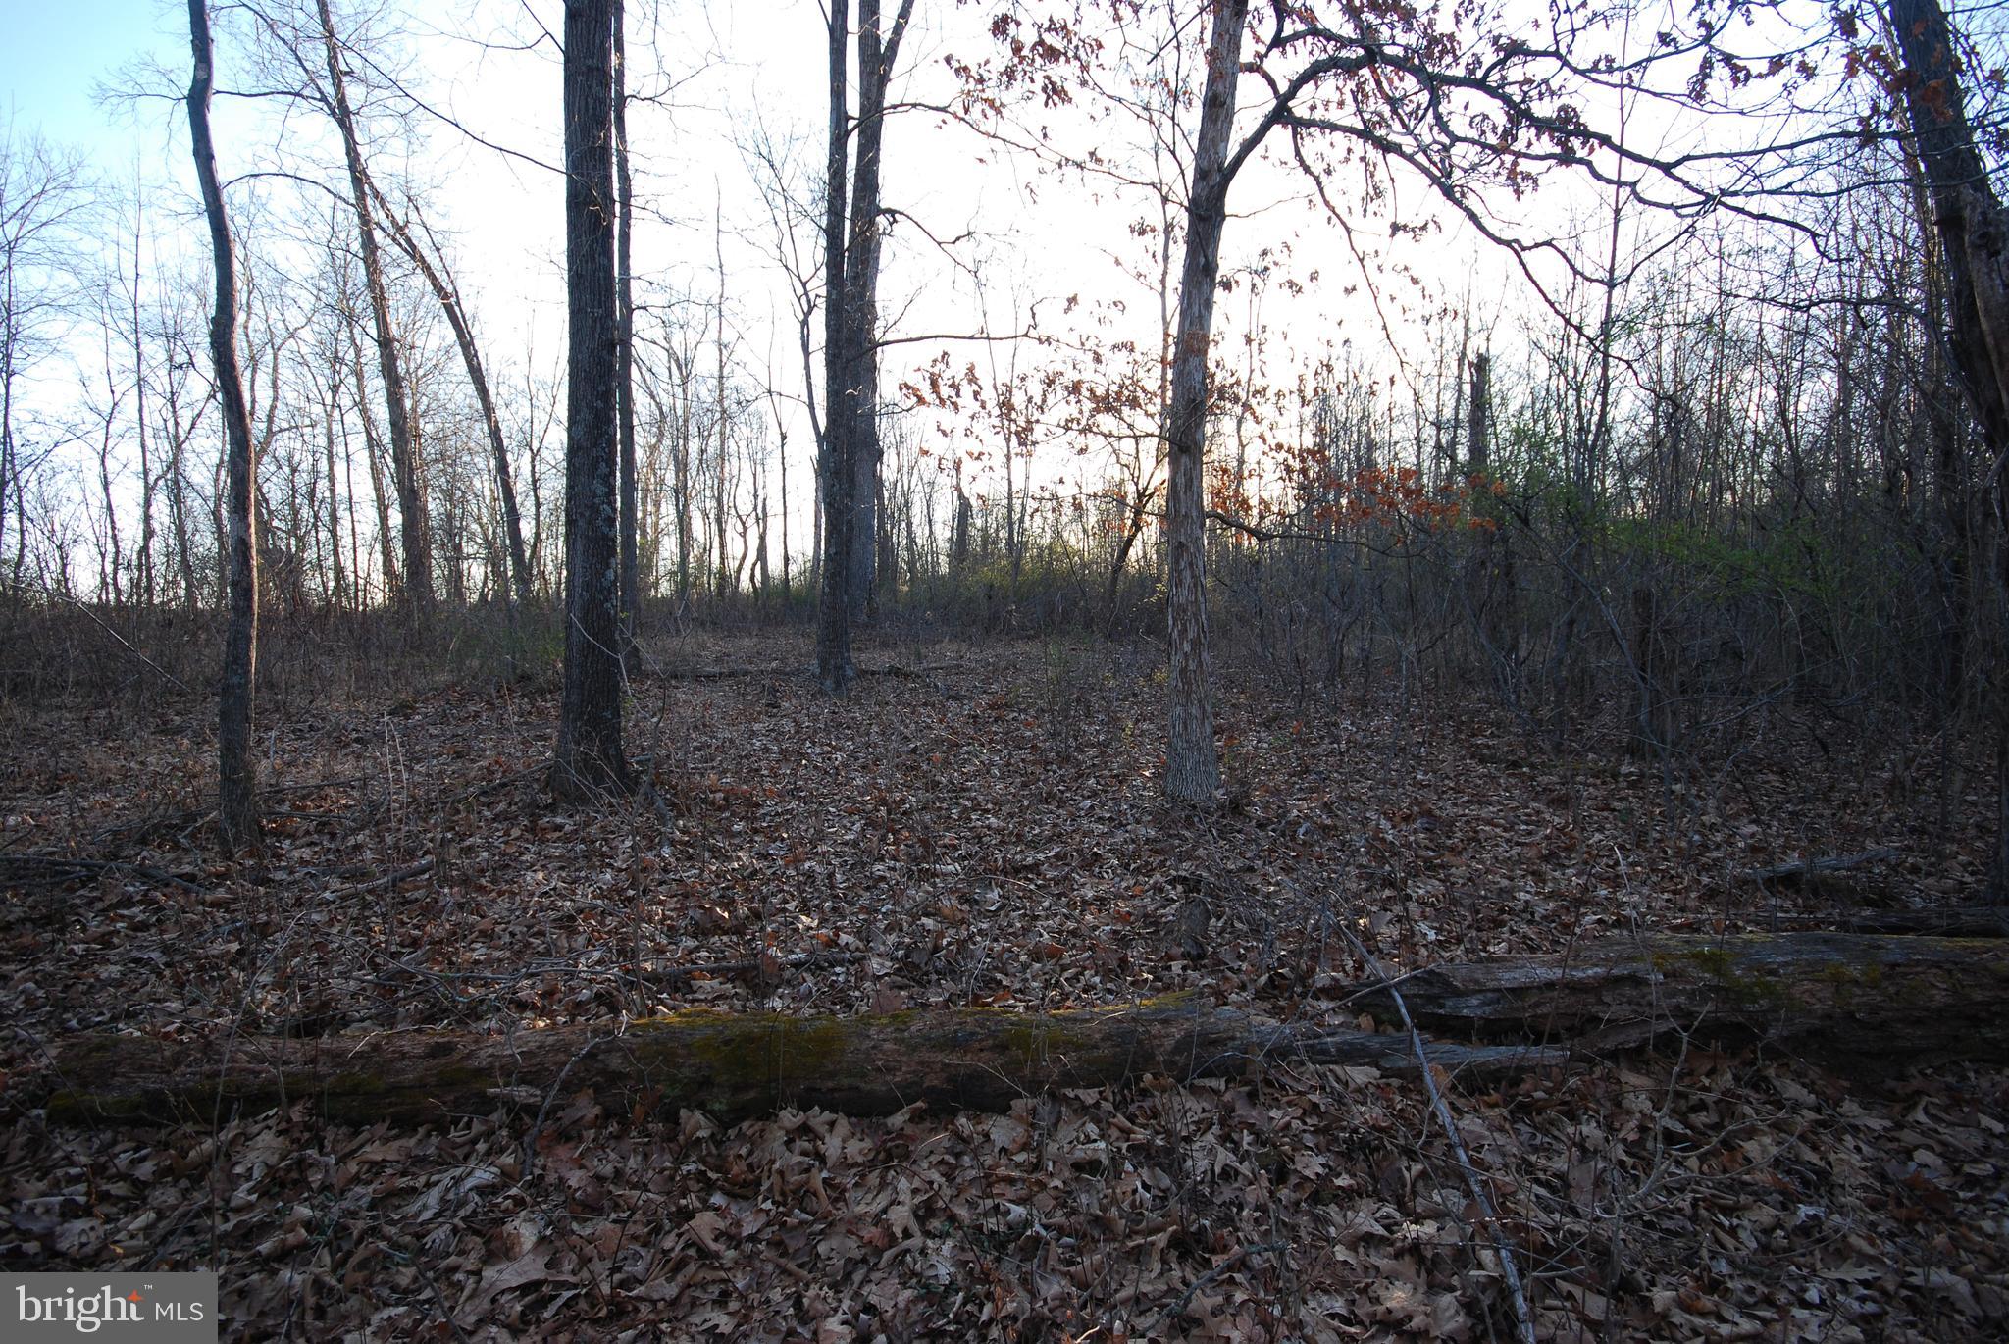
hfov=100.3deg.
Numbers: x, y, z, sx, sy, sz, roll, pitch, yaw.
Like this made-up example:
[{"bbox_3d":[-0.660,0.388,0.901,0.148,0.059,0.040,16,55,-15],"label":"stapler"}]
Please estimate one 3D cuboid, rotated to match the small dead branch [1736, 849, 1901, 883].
[{"bbox_3d":[4.660,1.100,4.780,1.100,0.150,0.140,-1,4,-10],"label":"small dead branch"}]

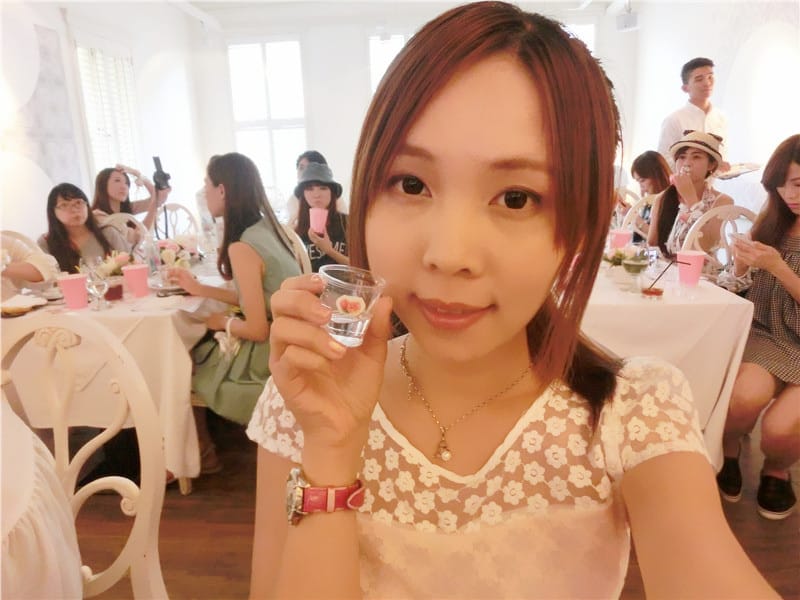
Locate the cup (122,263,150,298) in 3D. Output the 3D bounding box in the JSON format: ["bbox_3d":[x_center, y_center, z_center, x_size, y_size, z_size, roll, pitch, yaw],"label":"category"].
[{"bbox_3d":[-0.908,-0.069,1.922,0.086,0.106,0.086,-1,14,0],"label":"cup"}]

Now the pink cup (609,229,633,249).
[{"bbox_3d":[0.966,-0.249,2.425,0.091,0.108,0.091,-2,12,0],"label":"pink cup"}]

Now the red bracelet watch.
[{"bbox_3d":[-0.054,0.142,0.400,0.057,0.042,0.055,1,-6,-12],"label":"red bracelet watch"}]

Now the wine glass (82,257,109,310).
[{"bbox_3d":[-0.951,-0.052,1.740,0.076,0.158,0.076,-2,12,0],"label":"wine glass"}]

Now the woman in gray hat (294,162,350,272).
[{"bbox_3d":[-0.365,-0.060,2.738,0.460,1.180,0.700,-4,15,-12],"label":"woman in gray hat"}]

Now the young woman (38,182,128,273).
[{"bbox_3d":[-1.389,0.075,2.407,0.460,1.130,0.700,-6,15,-18],"label":"young woman"}]

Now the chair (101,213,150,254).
[{"bbox_3d":[-1.536,0.077,2.809,0.460,0.970,0.530,2,13,18],"label":"chair"}]

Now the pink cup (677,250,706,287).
[{"bbox_3d":[0.912,-0.095,1.735,0.091,0.108,0.091,-2,12,0],"label":"pink cup"}]

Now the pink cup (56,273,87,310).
[{"bbox_3d":[-1.069,-0.032,1.815,0.086,0.106,0.086,-1,14,0],"label":"pink cup"}]

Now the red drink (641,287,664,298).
[{"bbox_3d":[0.770,-0.022,1.689,0.062,0.024,0.062,-2,12,0],"label":"red drink"}]

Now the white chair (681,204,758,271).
[{"bbox_3d":[1.350,0.152,2.206,0.460,0.970,0.520,2,15,11],"label":"white chair"}]

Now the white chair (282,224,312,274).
[{"bbox_3d":[-0.564,0.236,1.908,0.460,0.970,0.530,1,13,15],"label":"white chair"}]

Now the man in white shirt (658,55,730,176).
[{"bbox_3d":[1.735,-0.549,3.372,0.500,1.740,0.380,-1,14,2],"label":"man in white shirt"}]

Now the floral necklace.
[{"bbox_3d":[0.056,0.066,0.468,0.125,0.115,0.115,2,15,10],"label":"floral necklace"}]

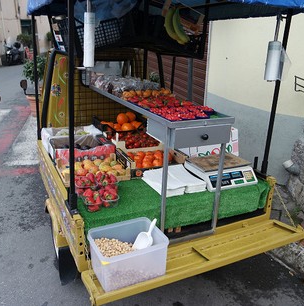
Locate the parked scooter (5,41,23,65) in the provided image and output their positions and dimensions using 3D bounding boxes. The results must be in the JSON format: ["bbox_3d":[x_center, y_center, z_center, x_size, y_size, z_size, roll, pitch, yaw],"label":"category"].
[{"bbox_3d":[-8.046,-5.867,17.800,0.740,1.350,1.950,2,20,0],"label":"parked scooter"}]

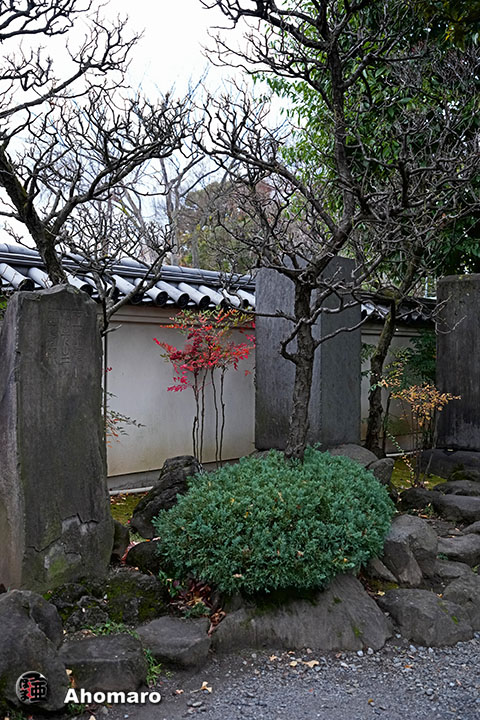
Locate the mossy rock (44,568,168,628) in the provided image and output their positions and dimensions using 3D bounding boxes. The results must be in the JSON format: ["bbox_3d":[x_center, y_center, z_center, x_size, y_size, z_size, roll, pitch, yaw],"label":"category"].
[{"bbox_3d":[-0.690,1.215,4.220,0.650,0.250,0.420,0,0,-20],"label":"mossy rock"}]

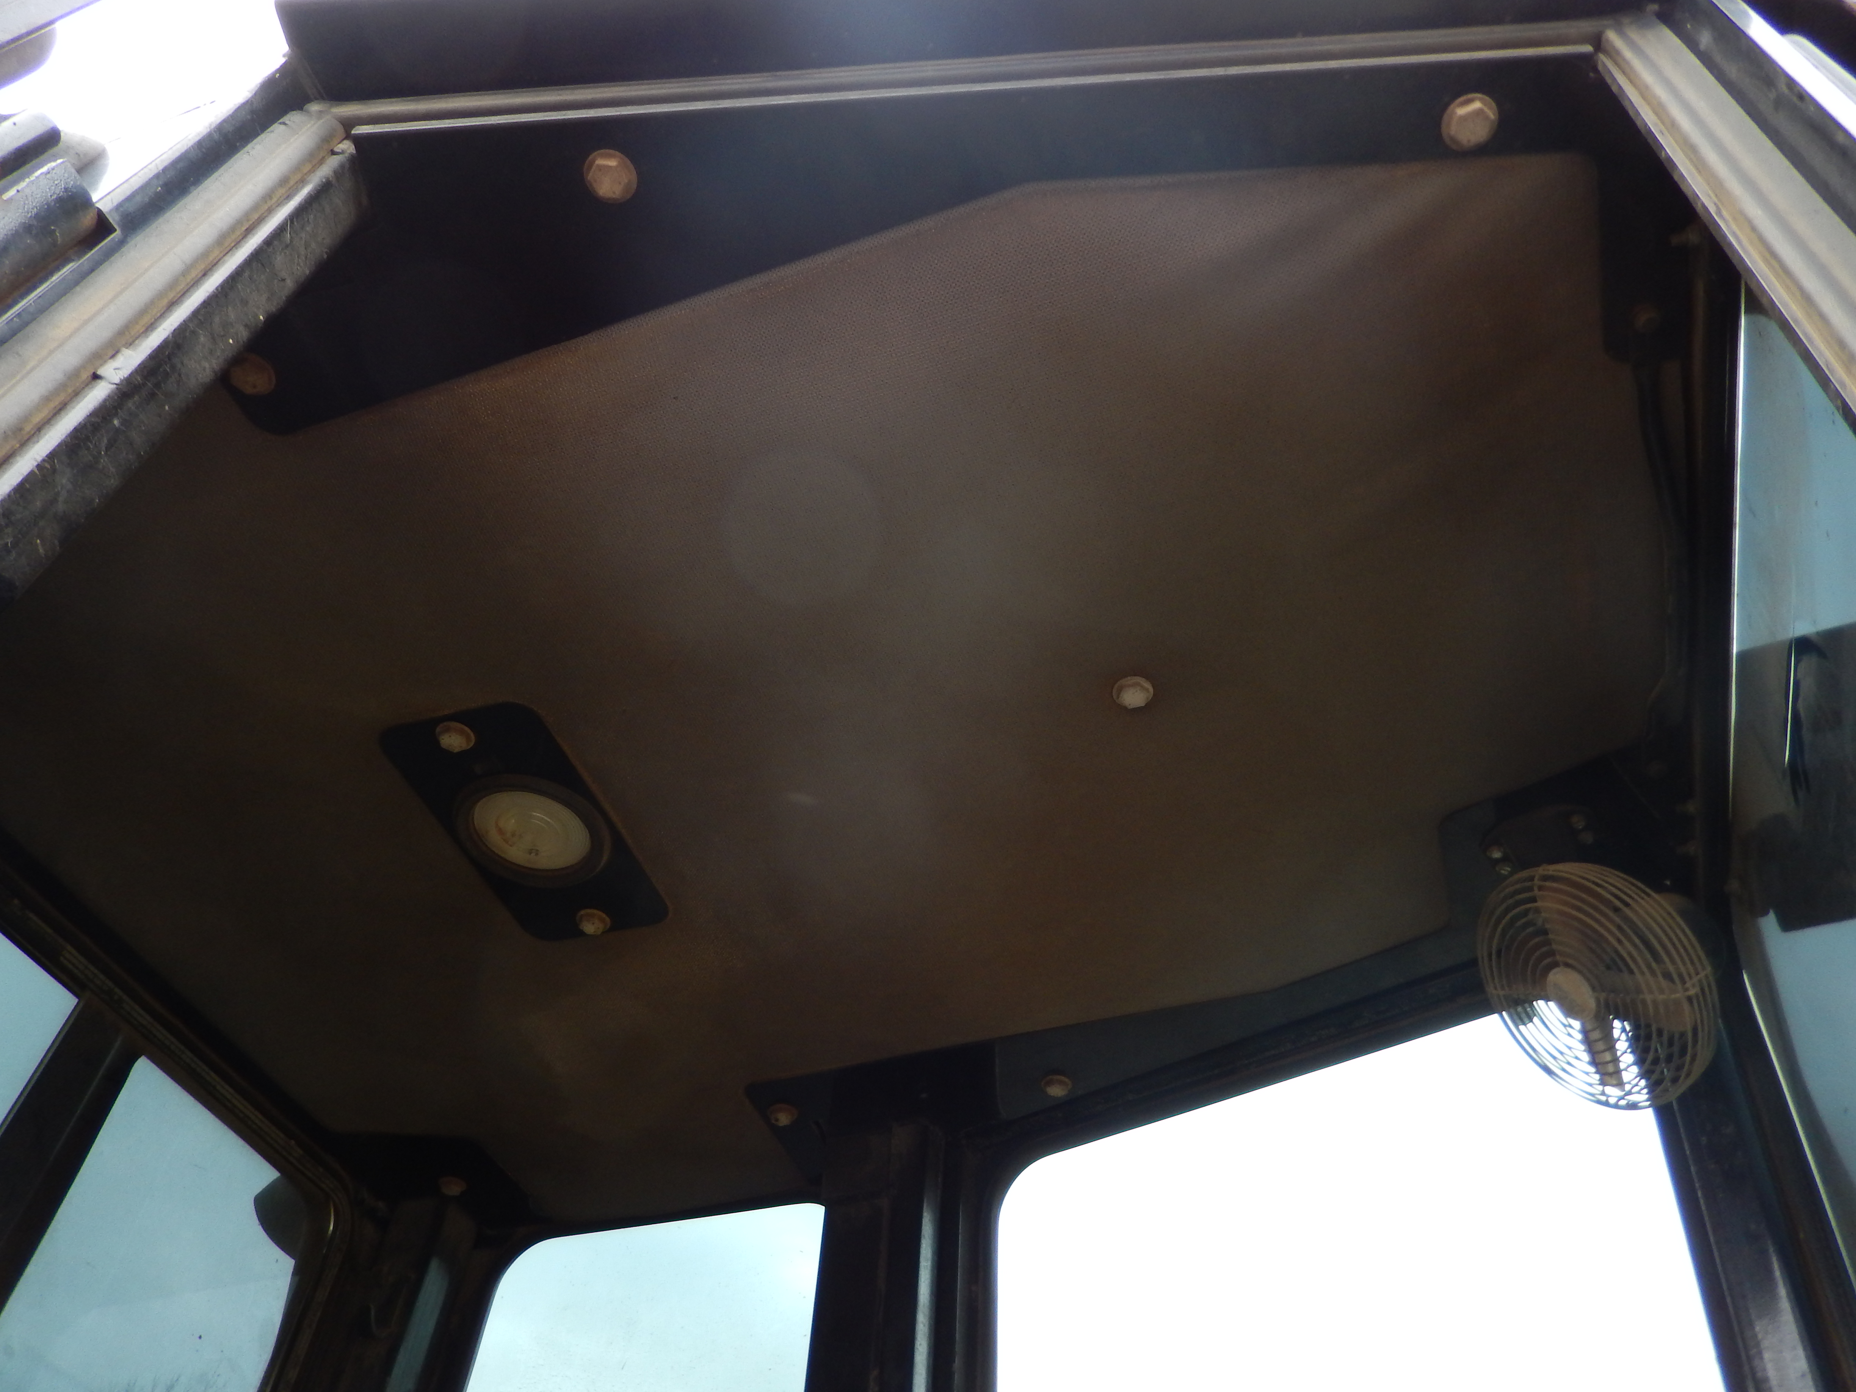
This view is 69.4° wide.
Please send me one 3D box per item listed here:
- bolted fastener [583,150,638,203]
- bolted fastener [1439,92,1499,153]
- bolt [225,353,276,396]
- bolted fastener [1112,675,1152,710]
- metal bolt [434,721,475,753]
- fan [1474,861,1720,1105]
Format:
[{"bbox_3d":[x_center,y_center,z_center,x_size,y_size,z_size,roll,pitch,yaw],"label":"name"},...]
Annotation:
[{"bbox_3d":[-0.183,-0.298,0.772,0.030,0.010,0.030,5,-50,0],"label":"bolted fastener"},{"bbox_3d":[0.294,-0.310,0.726,0.030,0.010,0.030,5,-50,0],"label":"bolted fastener"},{"bbox_3d":[-0.438,-0.207,0.868,0.030,0.010,0.030,5,-50,0],"label":"bolt"},{"bbox_3d":[0.152,-0.001,0.995,0.030,0.010,0.030,5,-50,0],"label":"bolted fastener"},{"bbox_3d":[-0.376,0.033,1.064,0.030,0.010,0.030,5,-50,0],"label":"metal bolt"},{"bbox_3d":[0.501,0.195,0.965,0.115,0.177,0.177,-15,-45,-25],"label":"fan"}]

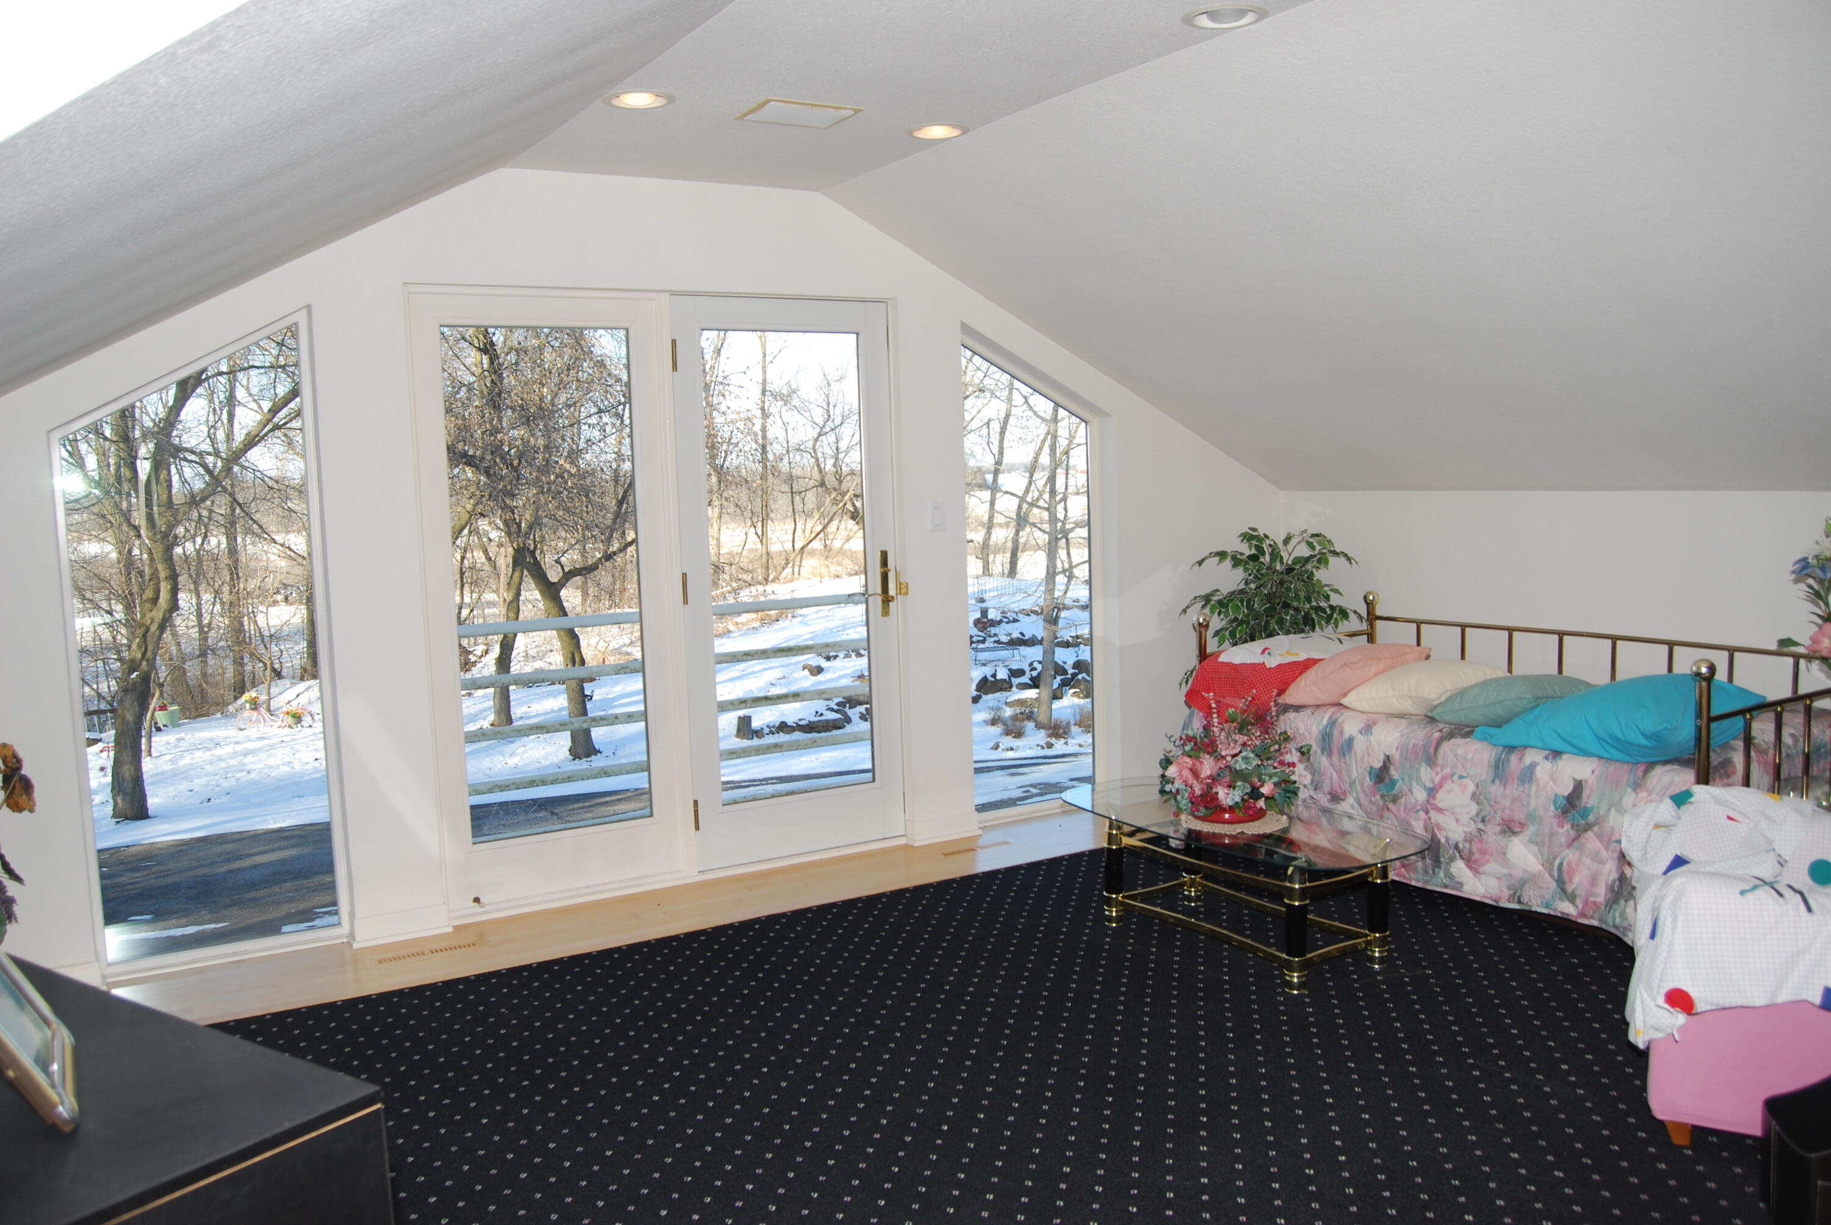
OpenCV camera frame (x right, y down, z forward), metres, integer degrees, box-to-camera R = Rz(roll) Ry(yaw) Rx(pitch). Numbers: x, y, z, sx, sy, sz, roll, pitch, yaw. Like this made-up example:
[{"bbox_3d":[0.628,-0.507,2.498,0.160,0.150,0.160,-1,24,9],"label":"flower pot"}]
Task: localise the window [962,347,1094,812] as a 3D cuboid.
[{"bbox_3d":[0.506,-0.130,5.730,0.670,1.930,0.080,-6,7,-31],"label":"window"}]

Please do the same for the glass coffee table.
[{"bbox_3d":[0.986,0.821,4.284,0.615,0.395,1.220,-6,7,-31],"label":"glass coffee table"}]

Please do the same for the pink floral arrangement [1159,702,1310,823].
[{"bbox_3d":[0.986,0.448,4.308,0.440,0.360,0.430,-2,6,0],"label":"pink floral arrangement"}]

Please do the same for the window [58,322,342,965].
[{"bbox_3d":[-2.135,0.090,4.136,0.685,1.920,0.080,-6,7,-31],"label":"window"}]

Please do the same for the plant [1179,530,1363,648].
[{"bbox_3d":[1.496,0.234,5.817,0.720,1.190,0.700,-6,7,-31],"label":"plant"}]

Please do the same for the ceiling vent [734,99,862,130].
[{"bbox_3d":[-0.325,-1.383,3.837,0.290,0.025,0.243,-5,7,-30],"label":"ceiling vent"}]

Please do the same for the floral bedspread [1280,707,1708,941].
[{"bbox_3d":[2.051,0.604,4.839,0.940,0.580,1.900,-6,7,-31],"label":"floral bedspread"}]

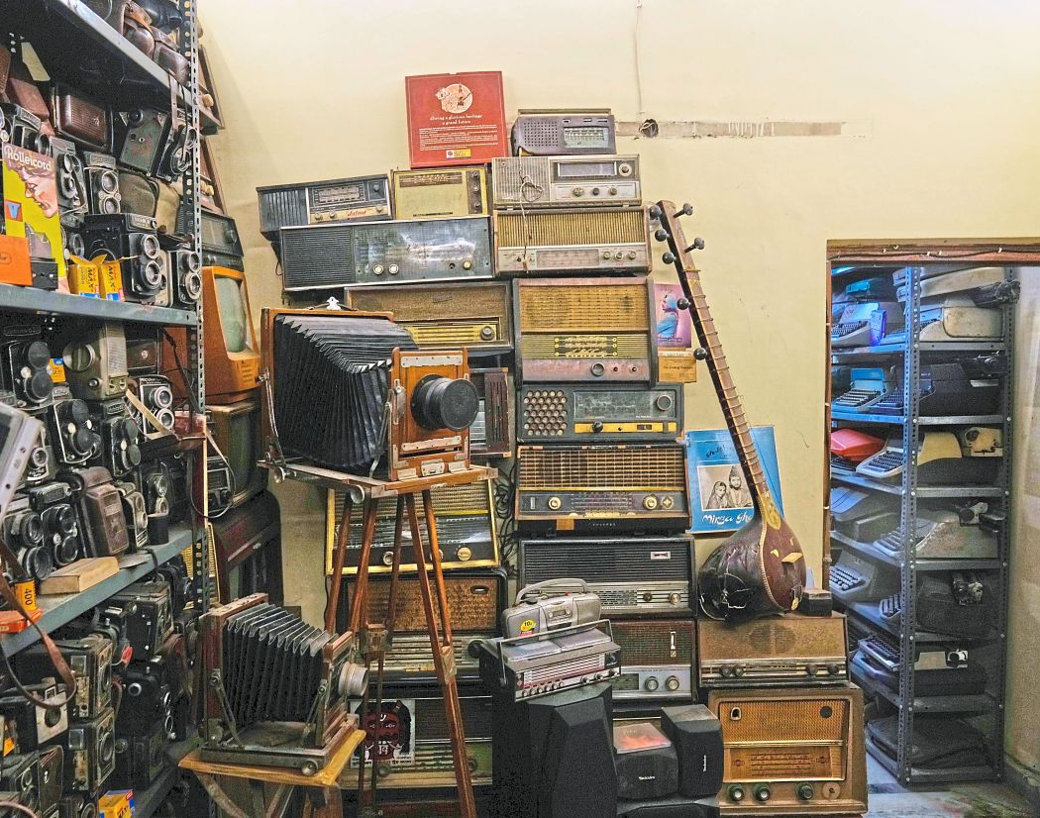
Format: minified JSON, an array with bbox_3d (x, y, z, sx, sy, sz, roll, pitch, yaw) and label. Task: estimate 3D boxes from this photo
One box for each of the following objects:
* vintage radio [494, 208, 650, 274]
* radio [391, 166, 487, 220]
[{"bbox_3d":[0.147,-0.479,2.409,0.436,0.184,0.200,-1,3,0],"label":"vintage radio"},{"bbox_3d":[-0.230,-0.617,2.388,0.271,0.141,0.110,-1,3,0],"label":"radio"}]

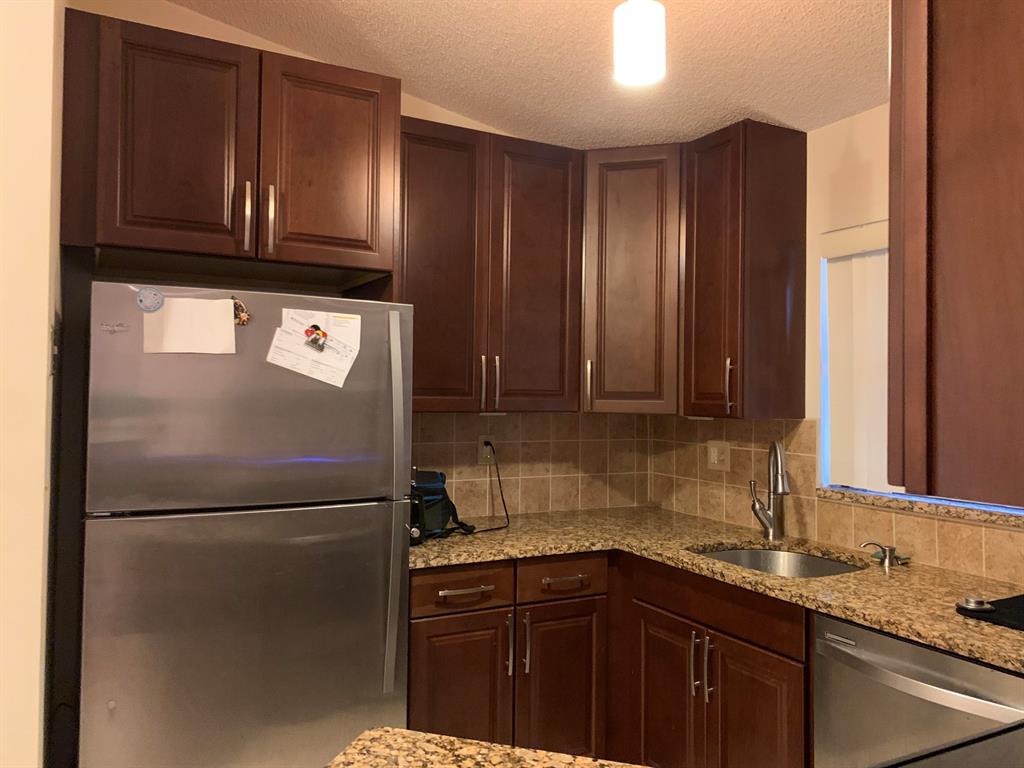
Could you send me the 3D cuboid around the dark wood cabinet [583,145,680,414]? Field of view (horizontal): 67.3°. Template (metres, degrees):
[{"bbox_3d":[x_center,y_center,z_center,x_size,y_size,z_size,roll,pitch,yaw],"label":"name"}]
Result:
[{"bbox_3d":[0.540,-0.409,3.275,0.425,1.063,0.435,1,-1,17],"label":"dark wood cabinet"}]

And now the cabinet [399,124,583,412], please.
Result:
[{"bbox_3d":[-0.161,-0.422,3.067,0.839,1.063,0.316,1,-1,-28],"label":"cabinet"}]

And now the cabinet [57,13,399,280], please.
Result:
[{"bbox_3d":[-0.909,-0.665,2.495,0.910,0.611,0.623,1,-1,-28],"label":"cabinet"}]

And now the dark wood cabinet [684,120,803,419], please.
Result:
[{"bbox_3d":[0.885,-0.408,2.939,0.313,1.063,0.326,1,-1,-28],"label":"dark wood cabinet"}]

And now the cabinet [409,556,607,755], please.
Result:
[{"bbox_3d":[-0.138,1.020,2.888,0.759,0.851,0.620,1,-1,-28],"label":"cabinet"}]

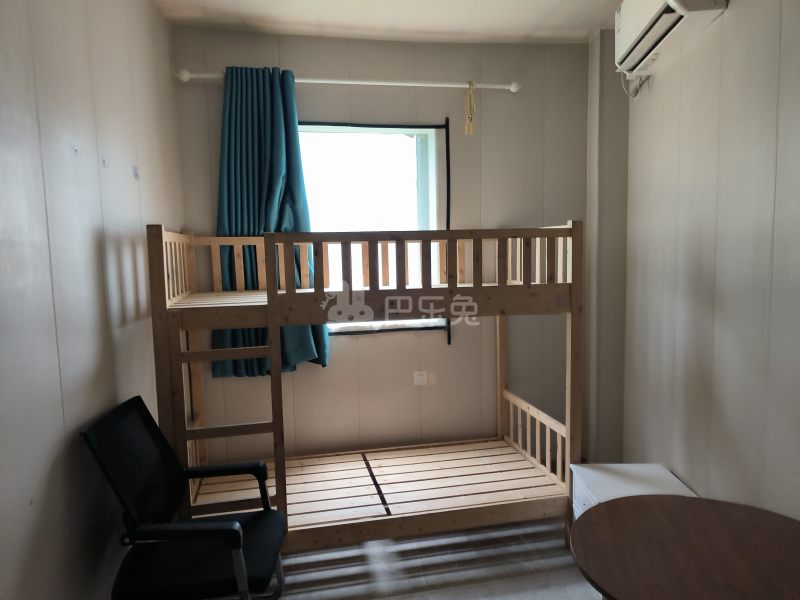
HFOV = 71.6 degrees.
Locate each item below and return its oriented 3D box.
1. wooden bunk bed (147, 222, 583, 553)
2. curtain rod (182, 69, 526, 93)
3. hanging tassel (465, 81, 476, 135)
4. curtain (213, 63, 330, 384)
[{"bbox_3d":[-0.154,0.443,2.992,1.970,1.658,0.911,-2,5,-13],"label":"wooden bunk bed"},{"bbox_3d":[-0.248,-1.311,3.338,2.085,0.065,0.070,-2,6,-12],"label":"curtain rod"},{"bbox_3d":[0.444,-1.211,3.494,0.066,0.329,0.050,-2,6,-12],"label":"hanging tassel"},{"bbox_3d":[-0.776,-0.436,3.219,0.668,1.749,0.150,-2,5,-11],"label":"curtain"}]

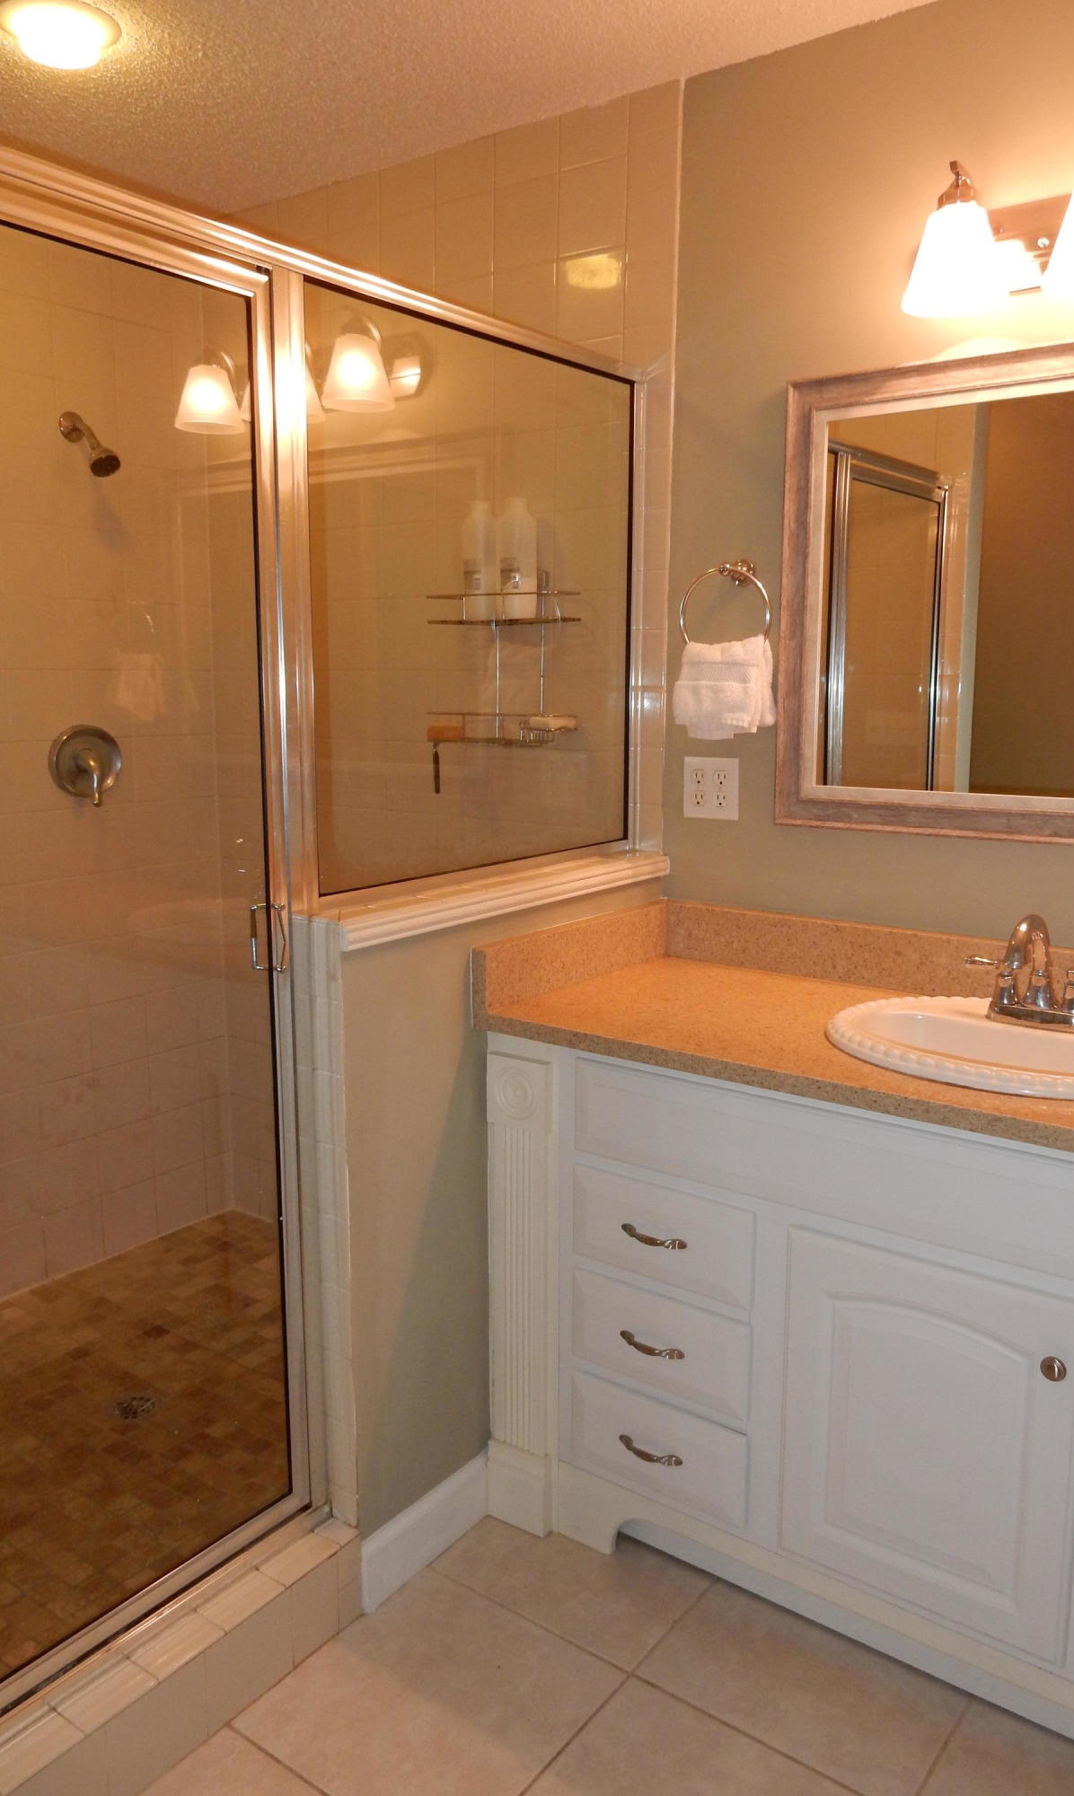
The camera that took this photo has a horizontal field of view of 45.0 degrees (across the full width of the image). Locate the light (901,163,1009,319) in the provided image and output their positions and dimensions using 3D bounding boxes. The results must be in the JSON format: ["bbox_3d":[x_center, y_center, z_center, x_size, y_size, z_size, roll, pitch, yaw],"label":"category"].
[{"bbox_3d":[0.626,-0.983,1.926,0.154,0.204,0.165,7,12,35],"label":"light"}]

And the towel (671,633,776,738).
[{"bbox_3d":[0.334,-0.376,2.322,0.172,0.182,0.080,7,12,35],"label":"towel"}]

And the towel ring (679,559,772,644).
[{"bbox_3d":[0.349,-0.506,2.315,0.178,0.190,0.078,7,12,35],"label":"towel ring"}]

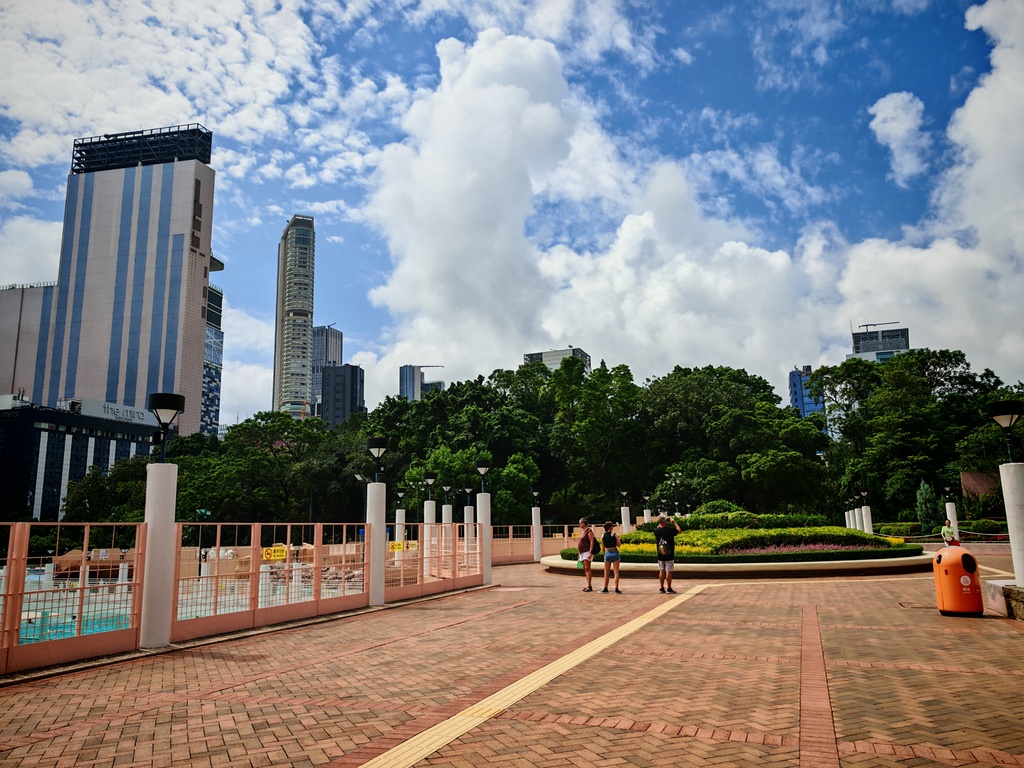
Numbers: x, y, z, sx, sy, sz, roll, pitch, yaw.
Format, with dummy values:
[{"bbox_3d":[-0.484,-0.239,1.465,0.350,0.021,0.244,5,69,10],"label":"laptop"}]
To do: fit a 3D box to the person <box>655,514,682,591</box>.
[{"bbox_3d":[3.557,3.874,16.234,0.580,1.720,0.450,-3,-12,11],"label":"person"}]

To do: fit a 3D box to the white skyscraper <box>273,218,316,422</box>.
[{"bbox_3d":[-176.302,-1.687,571.332,23.000,260.000,48.000,4,-13,-26],"label":"white skyscraper"}]

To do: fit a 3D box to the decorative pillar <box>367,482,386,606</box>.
[{"bbox_3d":[-2.741,3.241,14.450,0.350,2.400,0.350,-1,-10,0],"label":"decorative pillar"}]

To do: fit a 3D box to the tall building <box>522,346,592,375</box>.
[{"bbox_3d":[34.725,46.367,505.247,42.000,137.000,26.000,-6,-12,21],"label":"tall building"}]

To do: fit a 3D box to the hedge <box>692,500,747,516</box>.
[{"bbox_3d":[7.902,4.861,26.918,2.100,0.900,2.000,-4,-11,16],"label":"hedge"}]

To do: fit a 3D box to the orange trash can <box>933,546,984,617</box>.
[{"bbox_3d":[6.934,3.038,11.039,0.580,0.974,0.580,-1,-10,0],"label":"orange trash can"}]

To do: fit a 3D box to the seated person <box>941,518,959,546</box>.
[{"bbox_3d":[16.656,5.837,27.000,0.580,1.360,0.650,-5,-12,19],"label":"seated person"}]

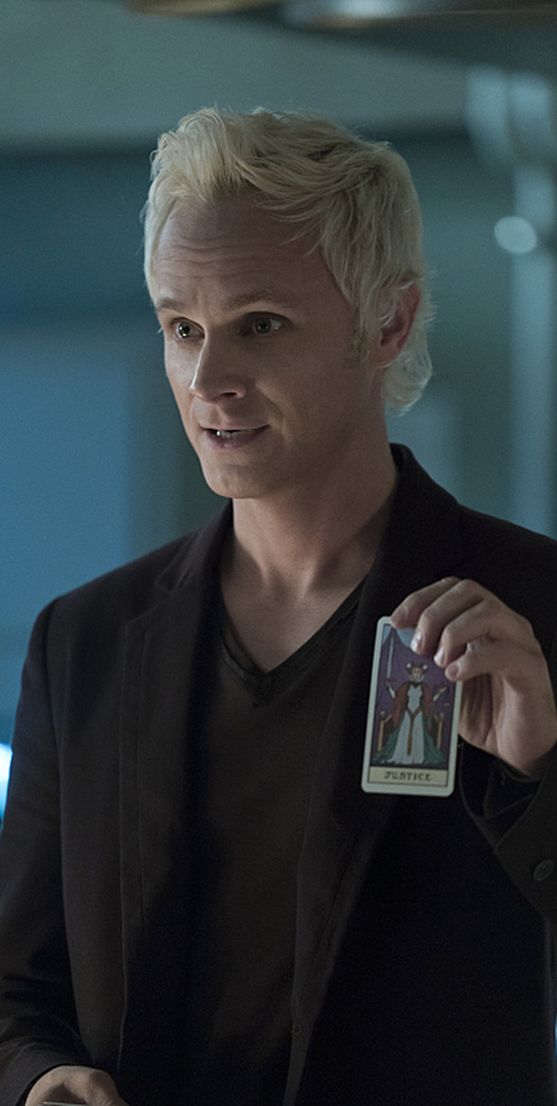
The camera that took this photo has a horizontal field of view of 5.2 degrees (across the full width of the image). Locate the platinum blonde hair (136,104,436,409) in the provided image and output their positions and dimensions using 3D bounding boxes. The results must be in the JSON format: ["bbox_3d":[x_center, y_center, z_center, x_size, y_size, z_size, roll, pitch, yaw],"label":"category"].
[{"bbox_3d":[0.006,-0.204,4.280,0.185,0.213,0.220,0,5,35],"label":"platinum blonde hair"}]

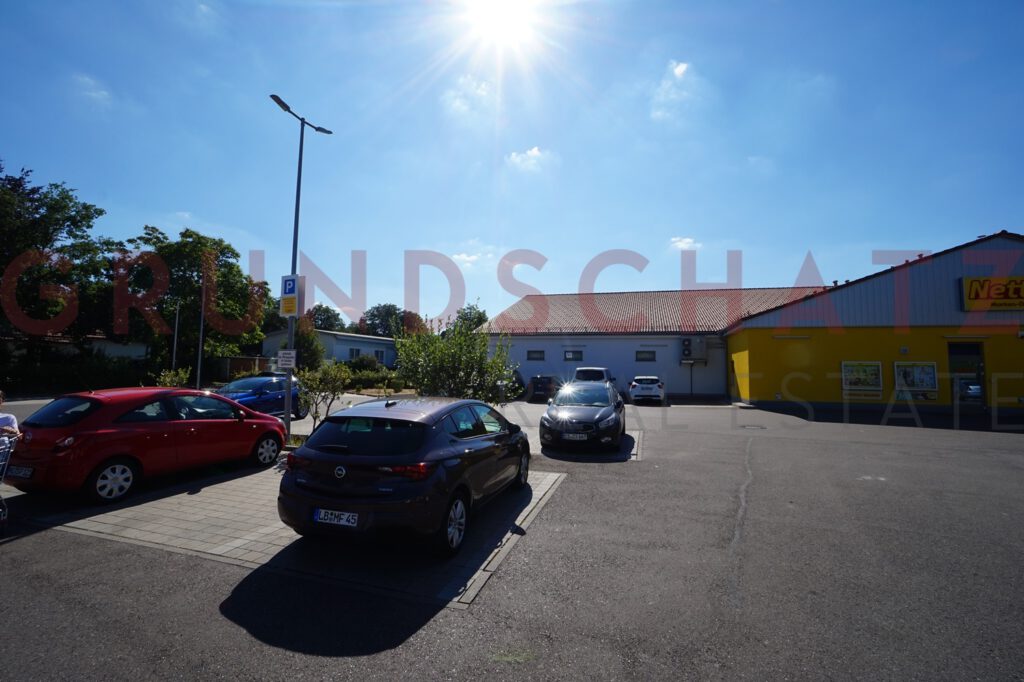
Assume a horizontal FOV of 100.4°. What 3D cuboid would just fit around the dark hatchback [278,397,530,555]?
[{"bbox_3d":[-0.999,1.550,5.981,1.840,1.485,4.370,0,-4,17],"label":"dark hatchback"}]

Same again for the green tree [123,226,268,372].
[{"bbox_3d":[-22.769,-2.232,30.197,8.800,11.699,8.800,4,-5,-37],"label":"green tree"}]

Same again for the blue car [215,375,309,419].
[{"bbox_3d":[-8.675,1.990,14.395,1.780,1.500,4.150,0,-4,15],"label":"blue car"}]

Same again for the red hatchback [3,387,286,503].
[{"bbox_3d":[-5.842,1.579,7.384,1.740,1.488,4.000,0,-4,17],"label":"red hatchback"}]

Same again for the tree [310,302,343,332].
[{"bbox_3d":[-28.715,0.052,65.118,6.000,11.649,6.000,2,-4,-24],"label":"tree"}]

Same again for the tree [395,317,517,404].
[{"bbox_3d":[-1.284,0.998,9.453,2.650,3.011,2.500,1,-4,-8],"label":"tree"}]

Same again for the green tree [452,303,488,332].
[{"bbox_3d":[-5.458,0.302,55.098,5.000,10.378,5.000,1,-4,-6],"label":"green tree"}]

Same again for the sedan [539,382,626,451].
[{"bbox_3d":[2.126,1.956,11.697,1.800,1.480,4.450,0,-4,17],"label":"sedan"}]

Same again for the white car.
[{"bbox_3d":[7.796,2.894,24.568,1.760,1.460,4.000,0,-4,17],"label":"white car"}]

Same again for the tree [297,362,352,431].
[{"bbox_3d":[-4.537,1.526,10.320,1.300,1.980,1.250,2,-4,-23],"label":"tree"}]

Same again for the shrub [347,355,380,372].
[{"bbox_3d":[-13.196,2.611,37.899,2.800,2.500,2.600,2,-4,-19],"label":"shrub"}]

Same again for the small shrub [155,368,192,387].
[{"bbox_3d":[-9.372,1.686,11.809,1.050,1.700,1.050,4,-5,-38],"label":"small shrub"}]

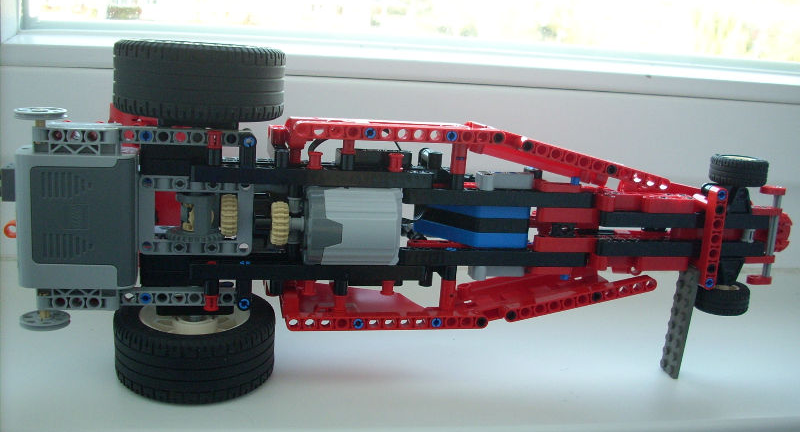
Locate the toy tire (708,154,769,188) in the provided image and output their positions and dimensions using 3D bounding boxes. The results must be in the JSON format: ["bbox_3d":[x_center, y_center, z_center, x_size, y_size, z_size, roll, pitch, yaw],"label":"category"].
[{"bbox_3d":[0.186,-0.025,0.471,0.030,0.014,0.030,2,11,-10],"label":"toy tire"}]

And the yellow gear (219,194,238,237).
[{"bbox_3d":[-0.086,0.000,0.432,0.008,0.021,0.021,2,11,-10],"label":"yellow gear"}]

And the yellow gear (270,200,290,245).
[{"bbox_3d":[-0.059,0.004,0.418,0.008,0.021,0.021,2,11,-10],"label":"yellow gear"}]

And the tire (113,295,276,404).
[{"bbox_3d":[-0.105,0.066,0.440,0.081,0.035,0.081,2,11,-10],"label":"tire"}]

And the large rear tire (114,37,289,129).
[{"bbox_3d":[-0.097,-0.066,0.415,0.081,0.035,0.081,2,11,-10],"label":"large rear tire"}]

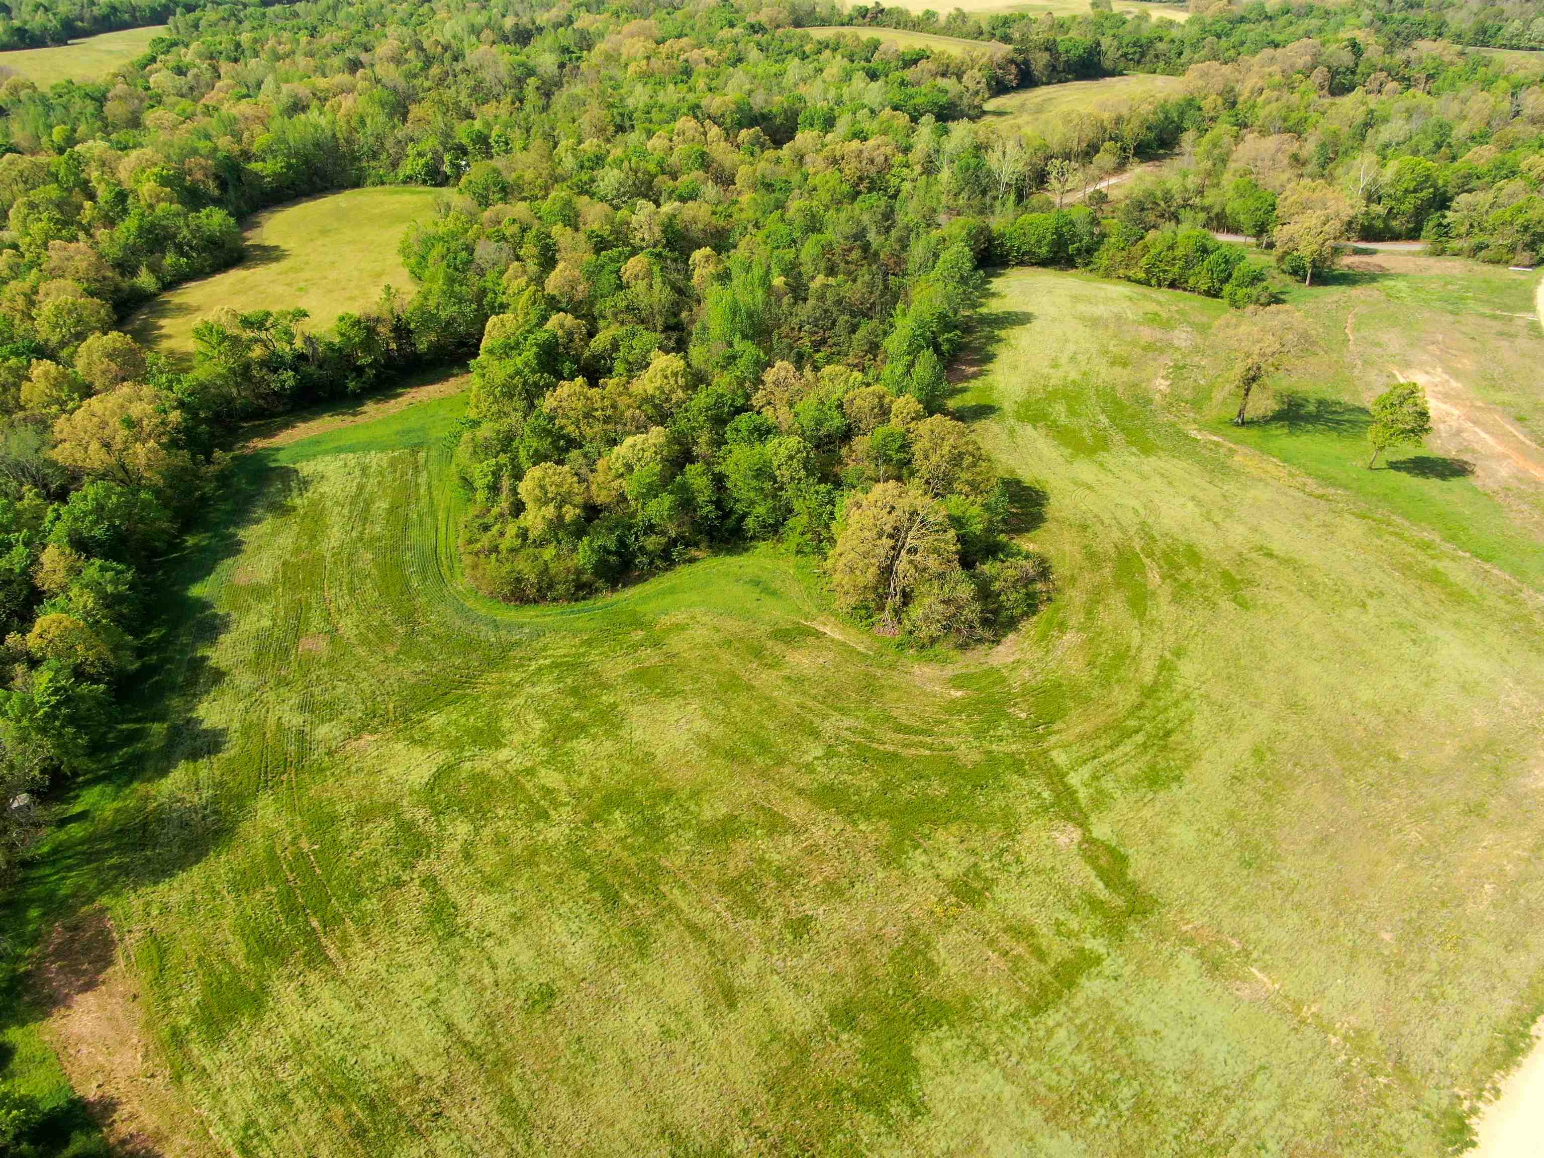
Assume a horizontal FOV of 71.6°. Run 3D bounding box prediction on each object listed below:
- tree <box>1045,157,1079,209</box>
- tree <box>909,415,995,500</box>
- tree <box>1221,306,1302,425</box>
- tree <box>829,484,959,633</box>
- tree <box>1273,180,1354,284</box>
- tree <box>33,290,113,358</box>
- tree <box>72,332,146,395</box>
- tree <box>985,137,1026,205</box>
[{"bbox_3d":[71.710,-98.150,265.650,8.060,12.110,8.060,8,33,12],"label":"tree"},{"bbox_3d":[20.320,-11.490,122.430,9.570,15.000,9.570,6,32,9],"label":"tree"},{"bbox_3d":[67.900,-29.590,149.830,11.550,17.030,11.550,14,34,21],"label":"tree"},{"bbox_3d":[11.970,-1.780,105.500,12.930,16.260,12.930,4,32,6],"label":"tree"},{"bbox_3d":[104.700,-67.050,207.790,14.240,19.940,14.240,15,35,22],"label":"tree"},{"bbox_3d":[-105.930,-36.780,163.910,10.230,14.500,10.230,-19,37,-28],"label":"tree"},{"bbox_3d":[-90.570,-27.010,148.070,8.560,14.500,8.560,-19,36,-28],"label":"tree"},{"bbox_3d":[57.670,-100.450,265.000,9.560,16.720,9.560,6,32,10],"label":"tree"}]

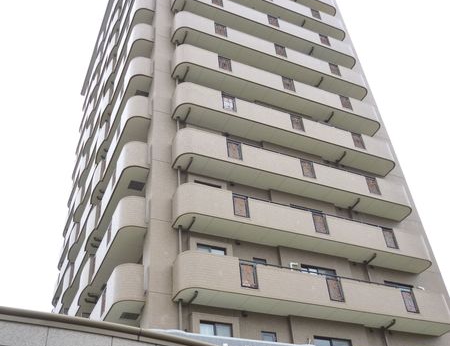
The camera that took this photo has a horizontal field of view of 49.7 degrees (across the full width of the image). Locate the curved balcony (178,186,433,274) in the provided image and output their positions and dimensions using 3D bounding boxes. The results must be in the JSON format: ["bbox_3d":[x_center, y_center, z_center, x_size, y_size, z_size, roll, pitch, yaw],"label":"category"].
[{"bbox_3d":[3.688,2.531,20.362,12.070,1.330,1.240,13,-43,-21],"label":"curved balcony"}]

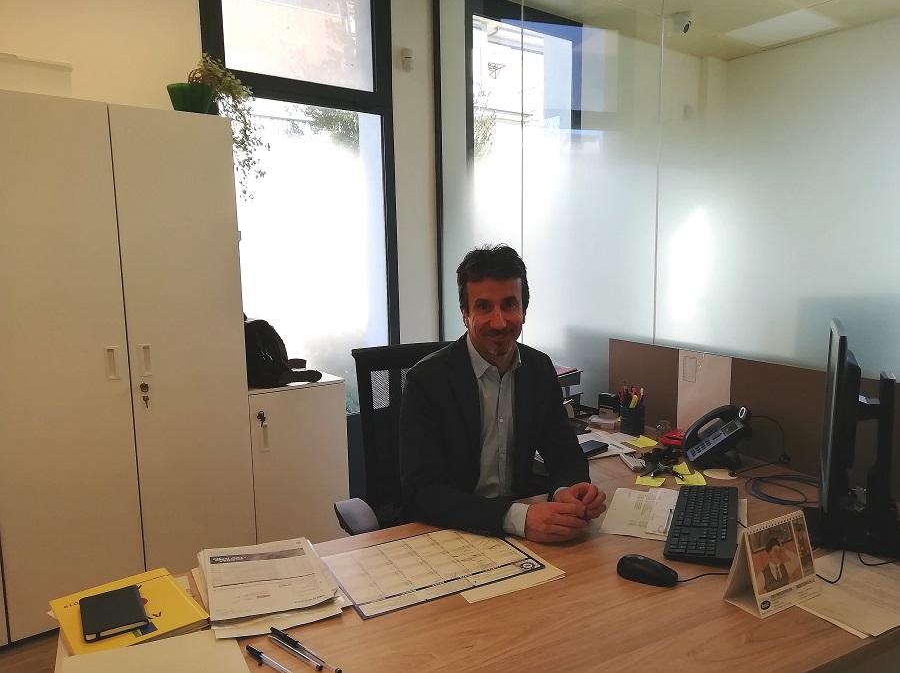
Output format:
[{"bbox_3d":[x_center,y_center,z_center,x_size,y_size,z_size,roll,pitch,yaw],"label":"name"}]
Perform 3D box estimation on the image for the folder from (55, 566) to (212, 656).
[{"bbox_3d":[-0.581,0.500,1.218,0.208,0.020,0.250,-7,10,-39],"label":"folder"}]

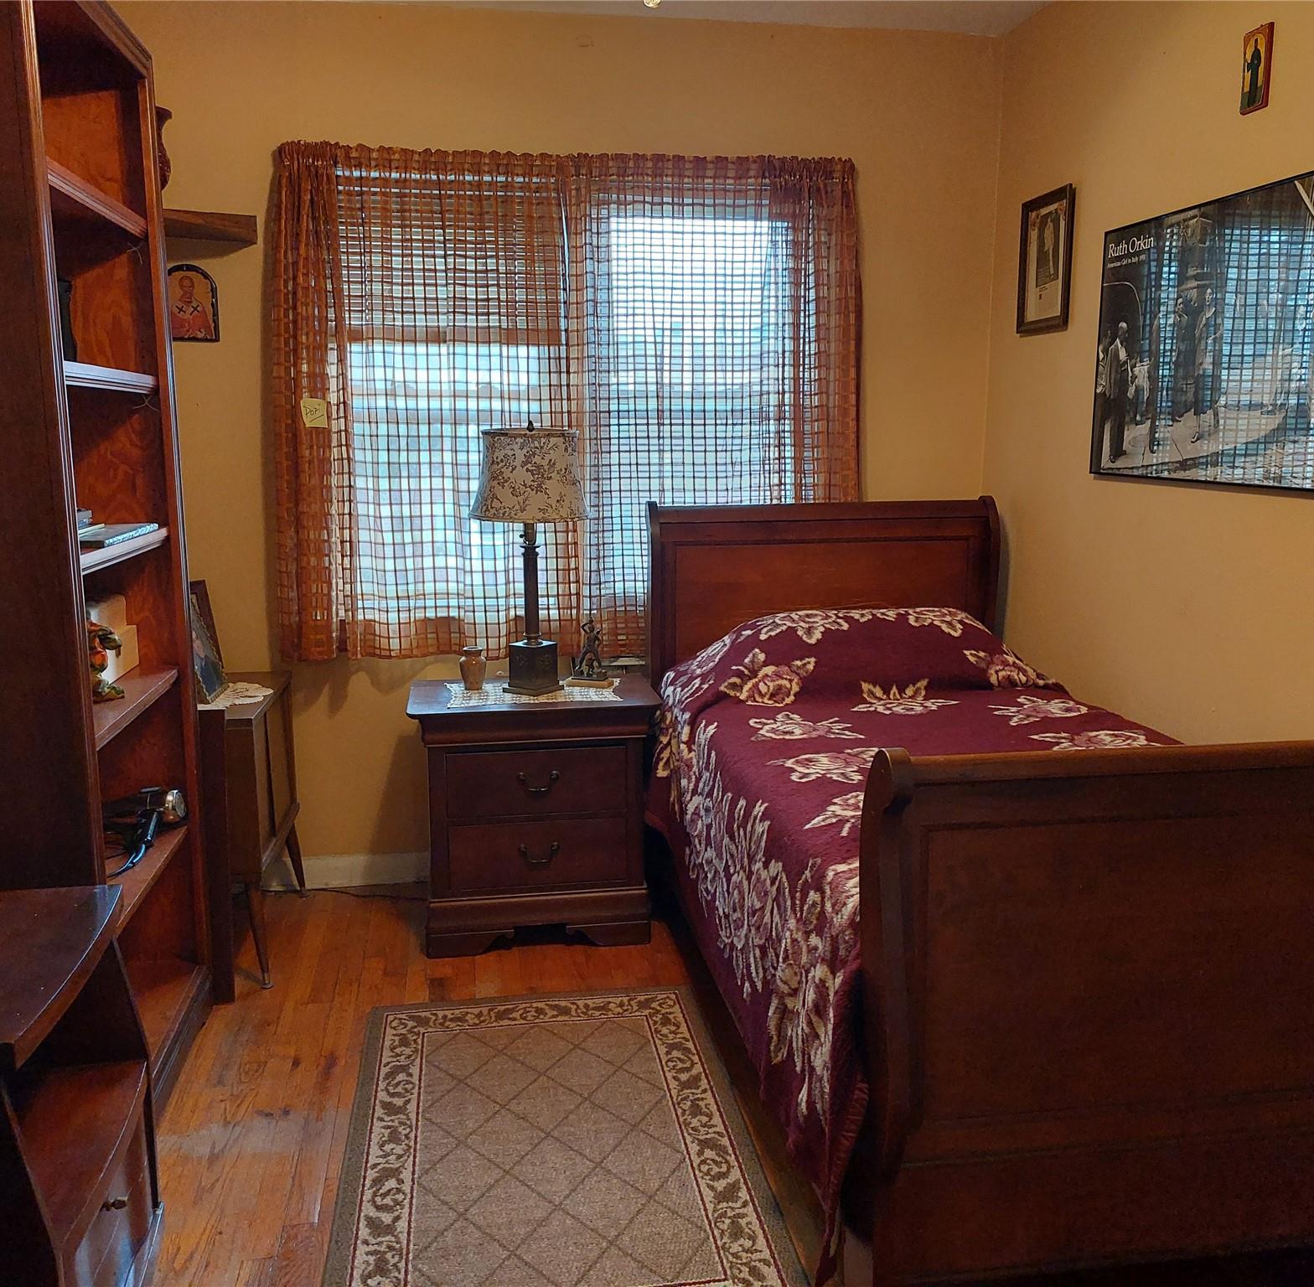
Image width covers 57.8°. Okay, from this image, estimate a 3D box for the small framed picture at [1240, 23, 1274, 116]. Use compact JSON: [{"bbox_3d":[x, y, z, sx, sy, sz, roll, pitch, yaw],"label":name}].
[{"bbox_3d":[1.194,-1.141,2.368,0.013,0.150,0.075,-2,11,-9],"label":"small framed picture"}]

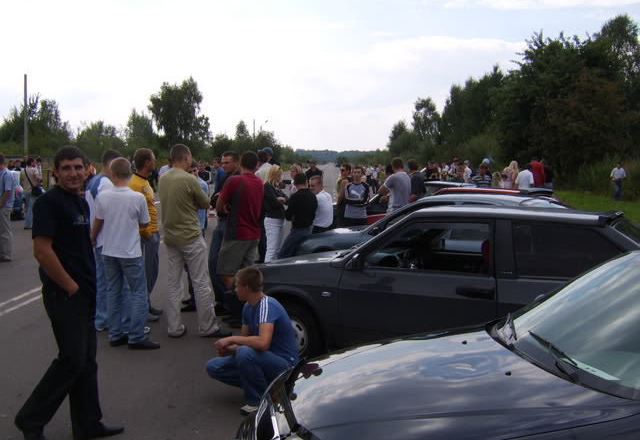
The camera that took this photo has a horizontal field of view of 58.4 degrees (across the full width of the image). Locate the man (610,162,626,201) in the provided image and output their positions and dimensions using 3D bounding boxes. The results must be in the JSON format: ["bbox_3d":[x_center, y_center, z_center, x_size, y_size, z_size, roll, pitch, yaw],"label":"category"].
[{"bbox_3d":[14.349,-1.850,27.549,0.620,1.780,0.360,2,6,23],"label":"man"}]

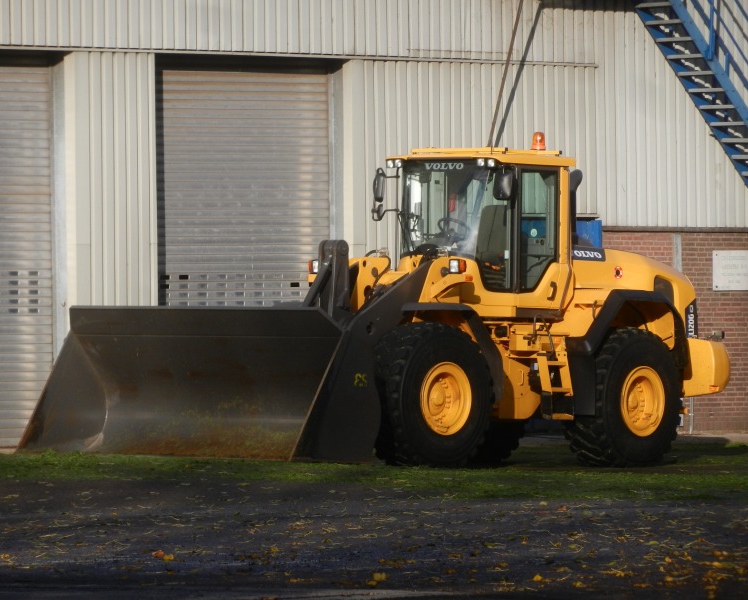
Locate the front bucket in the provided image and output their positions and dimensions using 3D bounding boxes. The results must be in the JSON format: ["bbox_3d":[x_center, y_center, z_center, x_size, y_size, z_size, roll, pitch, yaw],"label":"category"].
[{"bbox_3d":[-1.841,0.885,71.394,4.050,1.600,1.420,0,-1,45],"label":"front bucket"}]

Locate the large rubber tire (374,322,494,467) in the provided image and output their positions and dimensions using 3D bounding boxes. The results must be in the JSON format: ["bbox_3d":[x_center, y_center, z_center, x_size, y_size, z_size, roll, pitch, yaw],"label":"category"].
[{"bbox_3d":[0.576,1.024,72.393,0.600,1.550,1.580,0,-1,45],"label":"large rubber tire"}]

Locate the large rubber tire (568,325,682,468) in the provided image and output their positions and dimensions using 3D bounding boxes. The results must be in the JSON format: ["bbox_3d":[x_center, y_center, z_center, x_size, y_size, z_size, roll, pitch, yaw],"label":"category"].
[{"bbox_3d":[2.765,1.084,74.780,0.600,1.550,1.580,0,-1,41],"label":"large rubber tire"}]

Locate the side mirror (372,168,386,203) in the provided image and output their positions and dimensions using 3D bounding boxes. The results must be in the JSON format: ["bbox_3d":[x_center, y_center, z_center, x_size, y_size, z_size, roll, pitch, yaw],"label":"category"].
[{"bbox_3d":[0.060,-1.260,74.588,0.090,0.360,0.230,1,-1,-28],"label":"side mirror"}]

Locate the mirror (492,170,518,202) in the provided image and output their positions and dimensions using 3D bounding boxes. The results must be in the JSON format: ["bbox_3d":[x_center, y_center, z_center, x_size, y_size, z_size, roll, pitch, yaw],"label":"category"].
[{"bbox_3d":[1.419,-1.251,73.407,0.230,0.350,0.090,0,-1,21],"label":"mirror"}]

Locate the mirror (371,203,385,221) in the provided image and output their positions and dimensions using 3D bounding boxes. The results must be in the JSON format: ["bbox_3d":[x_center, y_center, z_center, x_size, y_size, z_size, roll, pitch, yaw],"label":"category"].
[{"bbox_3d":[0.025,-0.973,74.578,0.090,0.190,0.190,1,-1,-28],"label":"mirror"}]

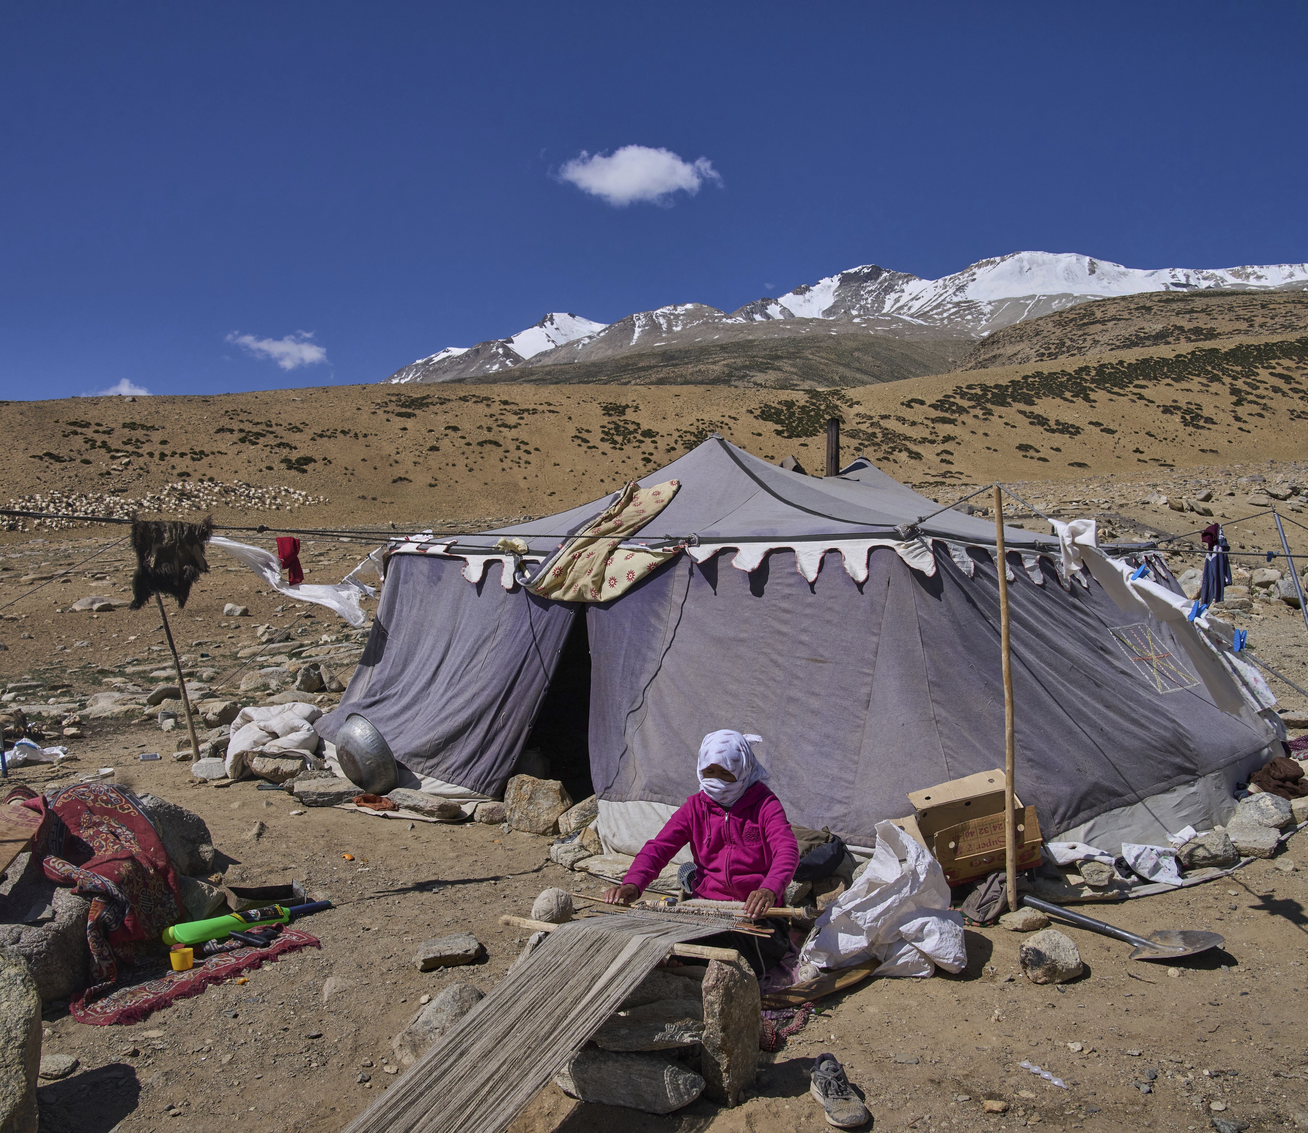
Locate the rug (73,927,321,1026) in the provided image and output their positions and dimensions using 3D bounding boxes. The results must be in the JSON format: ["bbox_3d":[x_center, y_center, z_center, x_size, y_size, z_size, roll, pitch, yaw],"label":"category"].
[{"bbox_3d":[-1.740,1.530,4.330,0.360,0.080,0.950,0,0,29],"label":"rug"}]

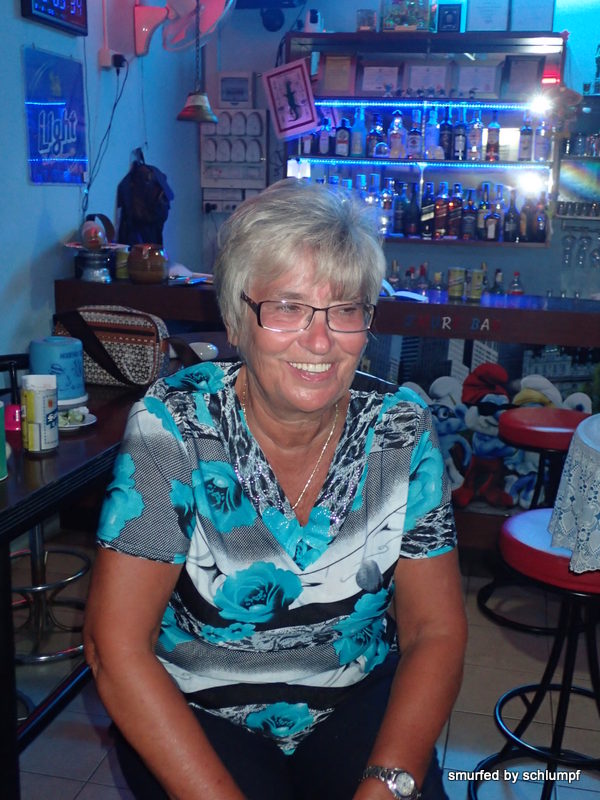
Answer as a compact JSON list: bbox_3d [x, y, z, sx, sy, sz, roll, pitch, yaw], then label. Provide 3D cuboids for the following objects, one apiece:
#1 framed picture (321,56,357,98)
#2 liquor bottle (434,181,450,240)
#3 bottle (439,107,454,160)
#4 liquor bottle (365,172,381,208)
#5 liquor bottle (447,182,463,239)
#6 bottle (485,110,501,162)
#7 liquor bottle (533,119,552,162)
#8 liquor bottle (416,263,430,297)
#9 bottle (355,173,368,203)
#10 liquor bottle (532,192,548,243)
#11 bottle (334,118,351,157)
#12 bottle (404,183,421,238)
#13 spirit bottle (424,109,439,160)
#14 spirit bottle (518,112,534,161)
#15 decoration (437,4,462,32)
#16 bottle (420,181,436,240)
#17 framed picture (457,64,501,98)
[{"bbox_3d":[0.216,-1.820,5.185,0.196,0.230,0.025,3,13,9],"label":"framed picture"},{"bbox_3d":[0.783,-1.036,5.079,0.075,0.308,0.075,3,13,9],"label":"liquor bottle"},{"bbox_3d":[0.827,-1.499,5.197,0.073,0.285,0.073,3,15,10],"label":"bottle"},{"bbox_3d":[0.405,-1.074,5.099,0.080,0.340,0.080,4,14,12],"label":"liquor bottle"},{"bbox_3d":[0.895,-1.086,5.294,0.076,0.296,0.076,3,15,10],"label":"liquor bottle"},{"bbox_3d":[1.084,-1.471,5.154,0.072,0.274,0.072,3,15,10],"label":"bottle"},{"bbox_3d":[1.339,-1.450,5.108,0.075,0.244,0.070,3,15,10],"label":"liquor bottle"},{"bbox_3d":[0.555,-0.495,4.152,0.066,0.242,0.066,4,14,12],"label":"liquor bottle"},{"bbox_3d":[0.354,-1.139,5.383,0.078,0.334,0.078,3,15,10],"label":"bottle"},{"bbox_3d":[1.263,-0.960,4.850,0.075,0.275,0.075,4,13,12],"label":"liquor bottle"},{"bbox_3d":[0.234,-1.416,4.991,0.079,0.212,0.068,4,13,12],"label":"bottle"},{"bbox_3d":[0.616,-1.035,5.060,0.076,0.292,0.076,4,14,12],"label":"bottle"},{"bbox_3d":[0.699,-1.407,4.883,0.080,0.275,0.080,4,13,12],"label":"spirit bottle"},{"bbox_3d":[1.253,-1.464,5.121,0.075,0.266,0.072,3,15,10],"label":"spirit bottle"},{"bbox_3d":[0.803,-2.048,4.966,0.126,0.142,0.025,3,13,9],"label":"decoration"},{"bbox_3d":[0.708,-1.039,5.091,0.075,0.306,0.075,3,13,9],"label":"bottle"},{"bbox_3d":[0.948,-1.691,4.909,0.250,0.200,0.022,4,8,12],"label":"framed picture"}]

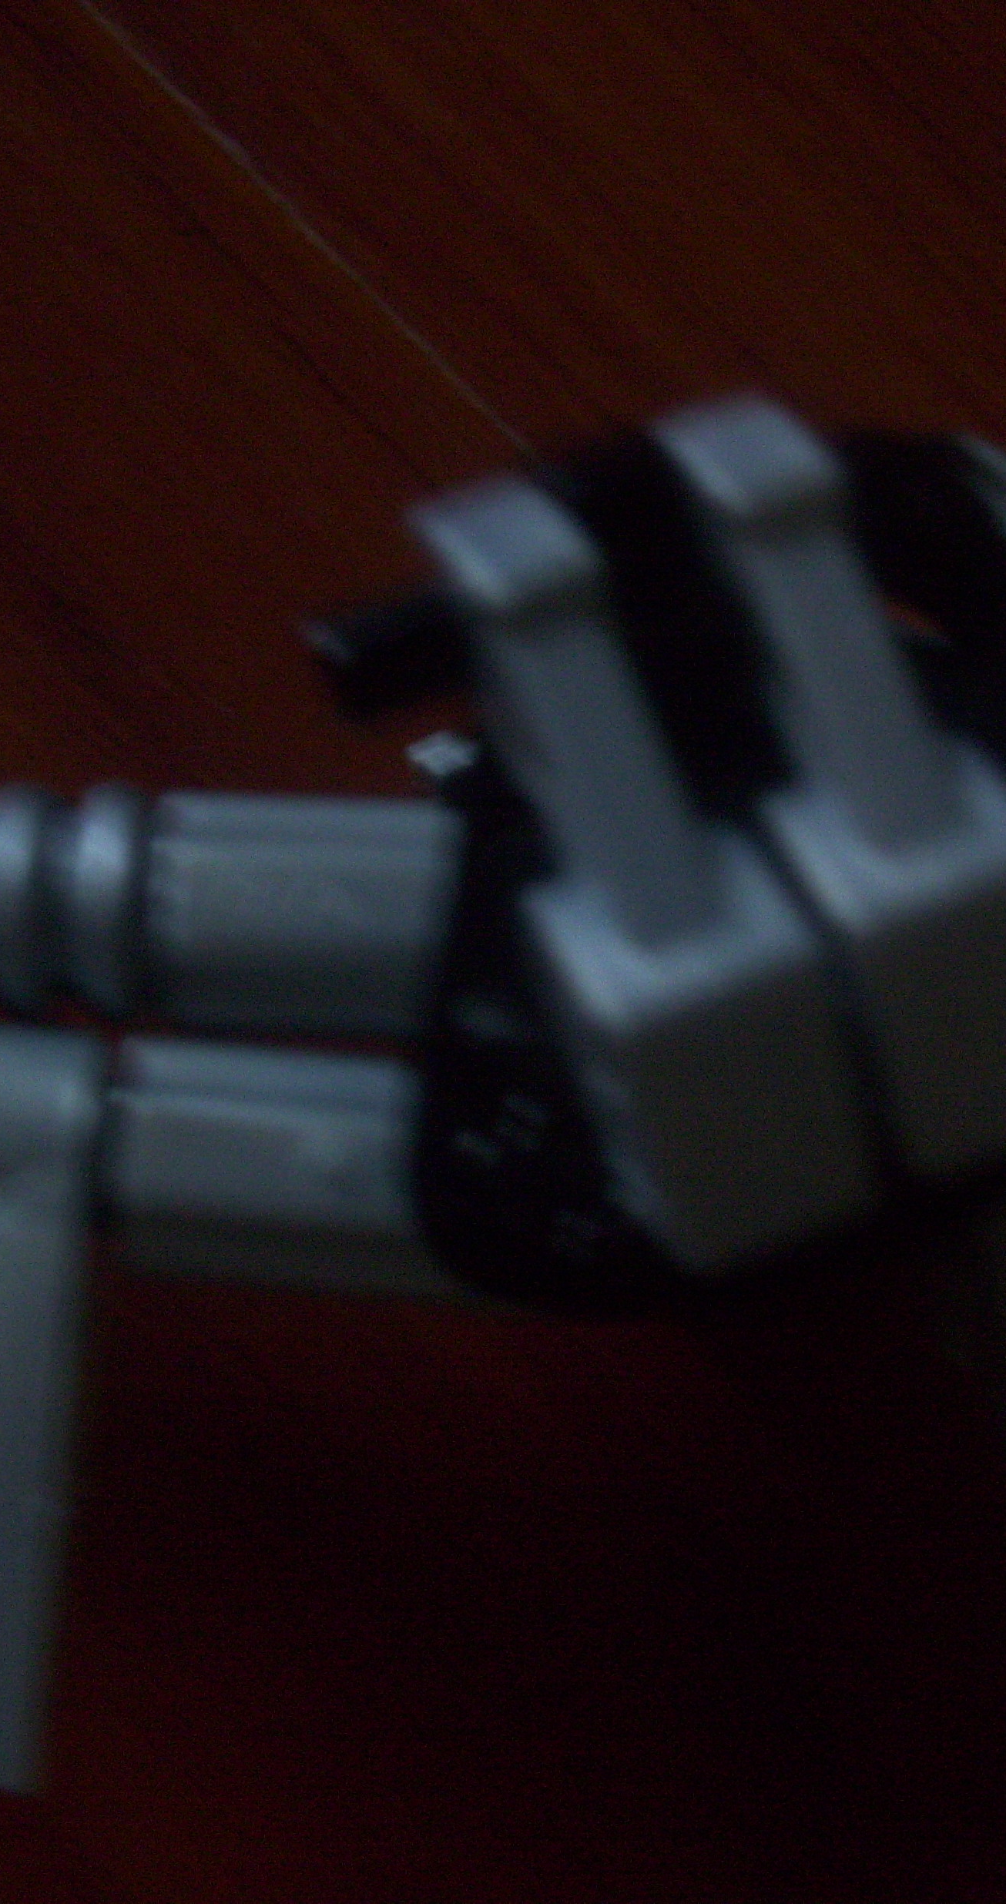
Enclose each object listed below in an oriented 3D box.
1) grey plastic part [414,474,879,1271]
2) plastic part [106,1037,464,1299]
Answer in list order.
[{"bbox_3d":[0.005,-0.002,0.075,0.006,0.022,0.009,-22,34,-5],"label":"grey plastic part"},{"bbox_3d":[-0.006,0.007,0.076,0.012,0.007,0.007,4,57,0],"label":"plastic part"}]

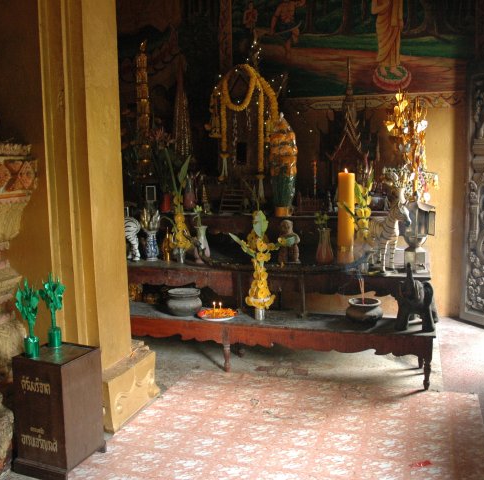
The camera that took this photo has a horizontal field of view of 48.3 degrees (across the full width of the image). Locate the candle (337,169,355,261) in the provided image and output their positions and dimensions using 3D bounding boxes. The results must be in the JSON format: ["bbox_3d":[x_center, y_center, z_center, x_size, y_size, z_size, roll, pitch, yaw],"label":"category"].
[{"bbox_3d":[0.847,-0.189,4.411,0.138,0.749,0.138,1,8,18],"label":"candle"}]

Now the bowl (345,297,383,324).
[{"bbox_3d":[0.893,0.515,3.917,0.251,0.133,0.251,1,8,18],"label":"bowl"}]

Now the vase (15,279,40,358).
[{"bbox_3d":[-1.070,0.391,2.695,0.118,0.389,0.108,1,8,18],"label":"vase"}]

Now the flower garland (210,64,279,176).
[{"bbox_3d":[0.023,-1.103,4.984,0.596,1.013,0.295,1,8,18],"label":"flower garland"}]

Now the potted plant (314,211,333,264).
[{"bbox_3d":[0.666,-0.021,4.412,0.148,0.423,0.148,1,8,18],"label":"potted plant"}]

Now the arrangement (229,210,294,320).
[{"bbox_3d":[0.129,0.185,3.959,0.443,0.808,0.315,1,8,18],"label":"arrangement"}]

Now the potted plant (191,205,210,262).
[{"bbox_3d":[-0.359,-0.051,4.575,0.168,0.483,0.158,-1,8,0],"label":"potted plant"}]

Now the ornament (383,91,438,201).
[{"bbox_3d":[1.294,-0.726,4.148,0.409,0.828,0.374,1,8,18],"label":"ornament"}]

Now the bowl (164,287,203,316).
[{"bbox_3d":[-0.449,0.490,4.181,0.256,0.168,0.256,-1,8,0],"label":"bowl"}]

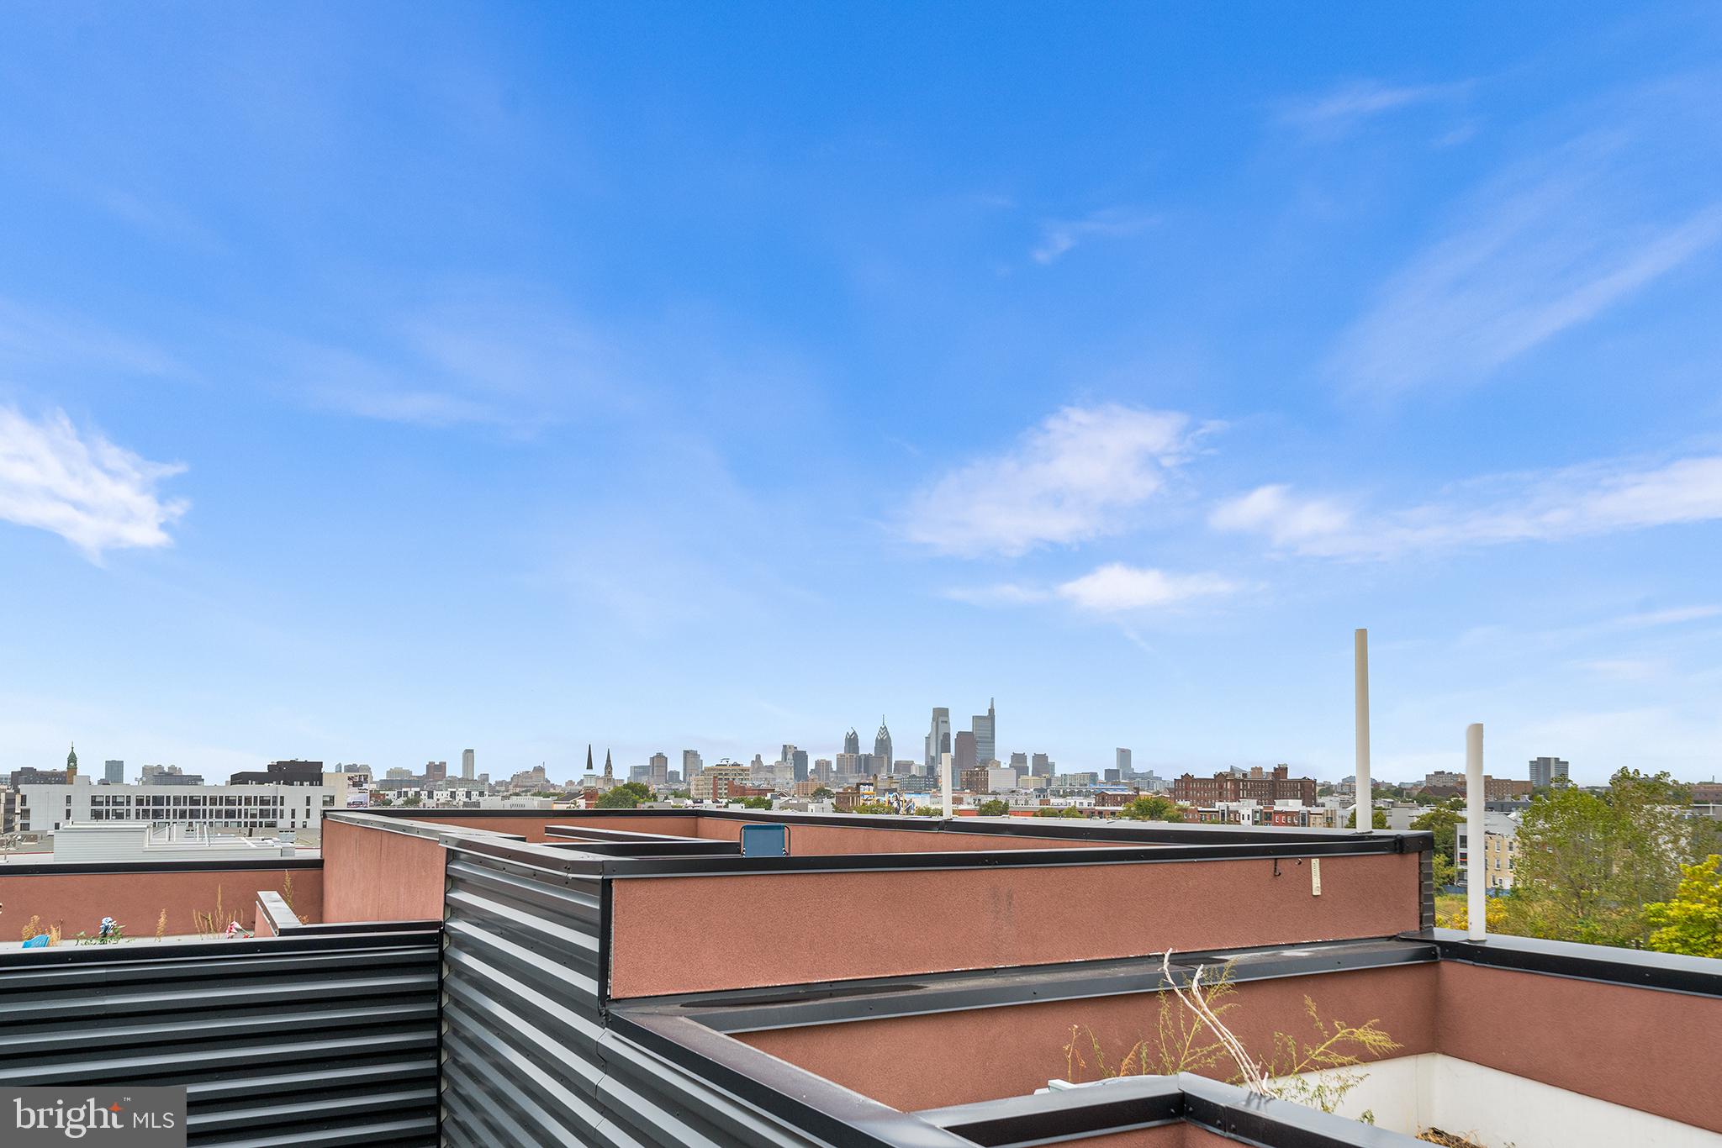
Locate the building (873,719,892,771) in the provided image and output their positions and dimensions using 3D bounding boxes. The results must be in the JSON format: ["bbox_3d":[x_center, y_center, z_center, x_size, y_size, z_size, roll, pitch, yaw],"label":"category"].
[{"bbox_3d":[77.760,618.020,3880.320,44.000,286.000,44.000,5,-12,-26],"label":"building"}]

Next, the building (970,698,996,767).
[{"bbox_3d":[402.520,577.800,3795.220,57.000,340.000,46.000,5,-12,-26],"label":"building"}]

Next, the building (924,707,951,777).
[{"bbox_3d":[257.640,581.240,3726.150,50.000,297.000,46.000,5,-12,-26],"label":"building"}]

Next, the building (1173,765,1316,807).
[{"bbox_3d":[192.980,110.150,578.810,52.000,29.000,43.000,5,-12,-26],"label":"building"}]

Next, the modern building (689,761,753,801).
[{"bbox_3d":[-120.770,185.410,995.710,44.000,43.000,36.000,5,-12,-26],"label":"modern building"}]

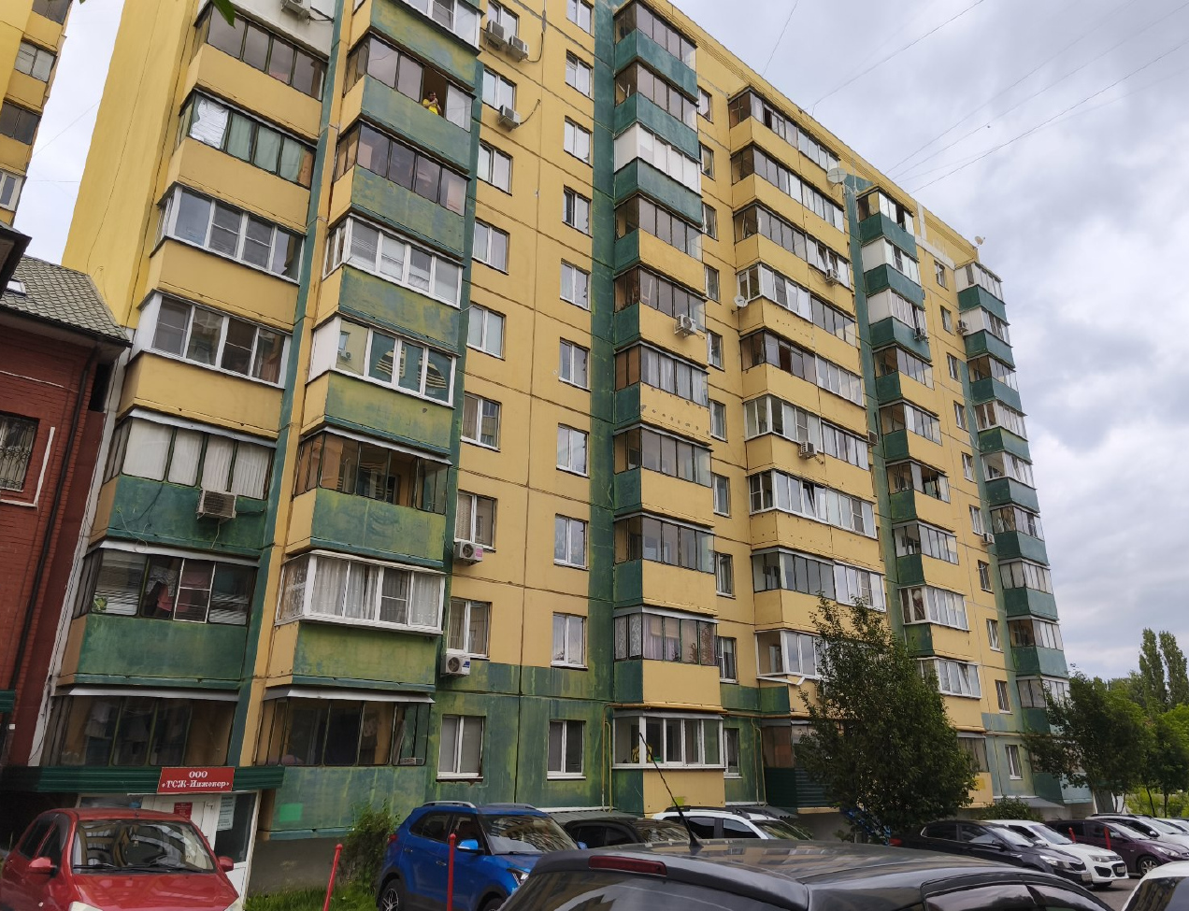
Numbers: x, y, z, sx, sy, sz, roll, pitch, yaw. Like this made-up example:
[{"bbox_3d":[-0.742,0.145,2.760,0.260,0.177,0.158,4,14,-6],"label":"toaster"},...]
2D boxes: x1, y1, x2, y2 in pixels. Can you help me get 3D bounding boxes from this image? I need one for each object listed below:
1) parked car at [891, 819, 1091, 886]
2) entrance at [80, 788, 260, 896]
[{"bbox_3d":[9.854,9.945,20.159,1.740,1.470,4.400,17,-26,-37],"label":"parked car"},{"bbox_3d":[-7.555,6.965,14.130,2.970,1.980,0.450,17,-26,-38],"label":"entrance"}]

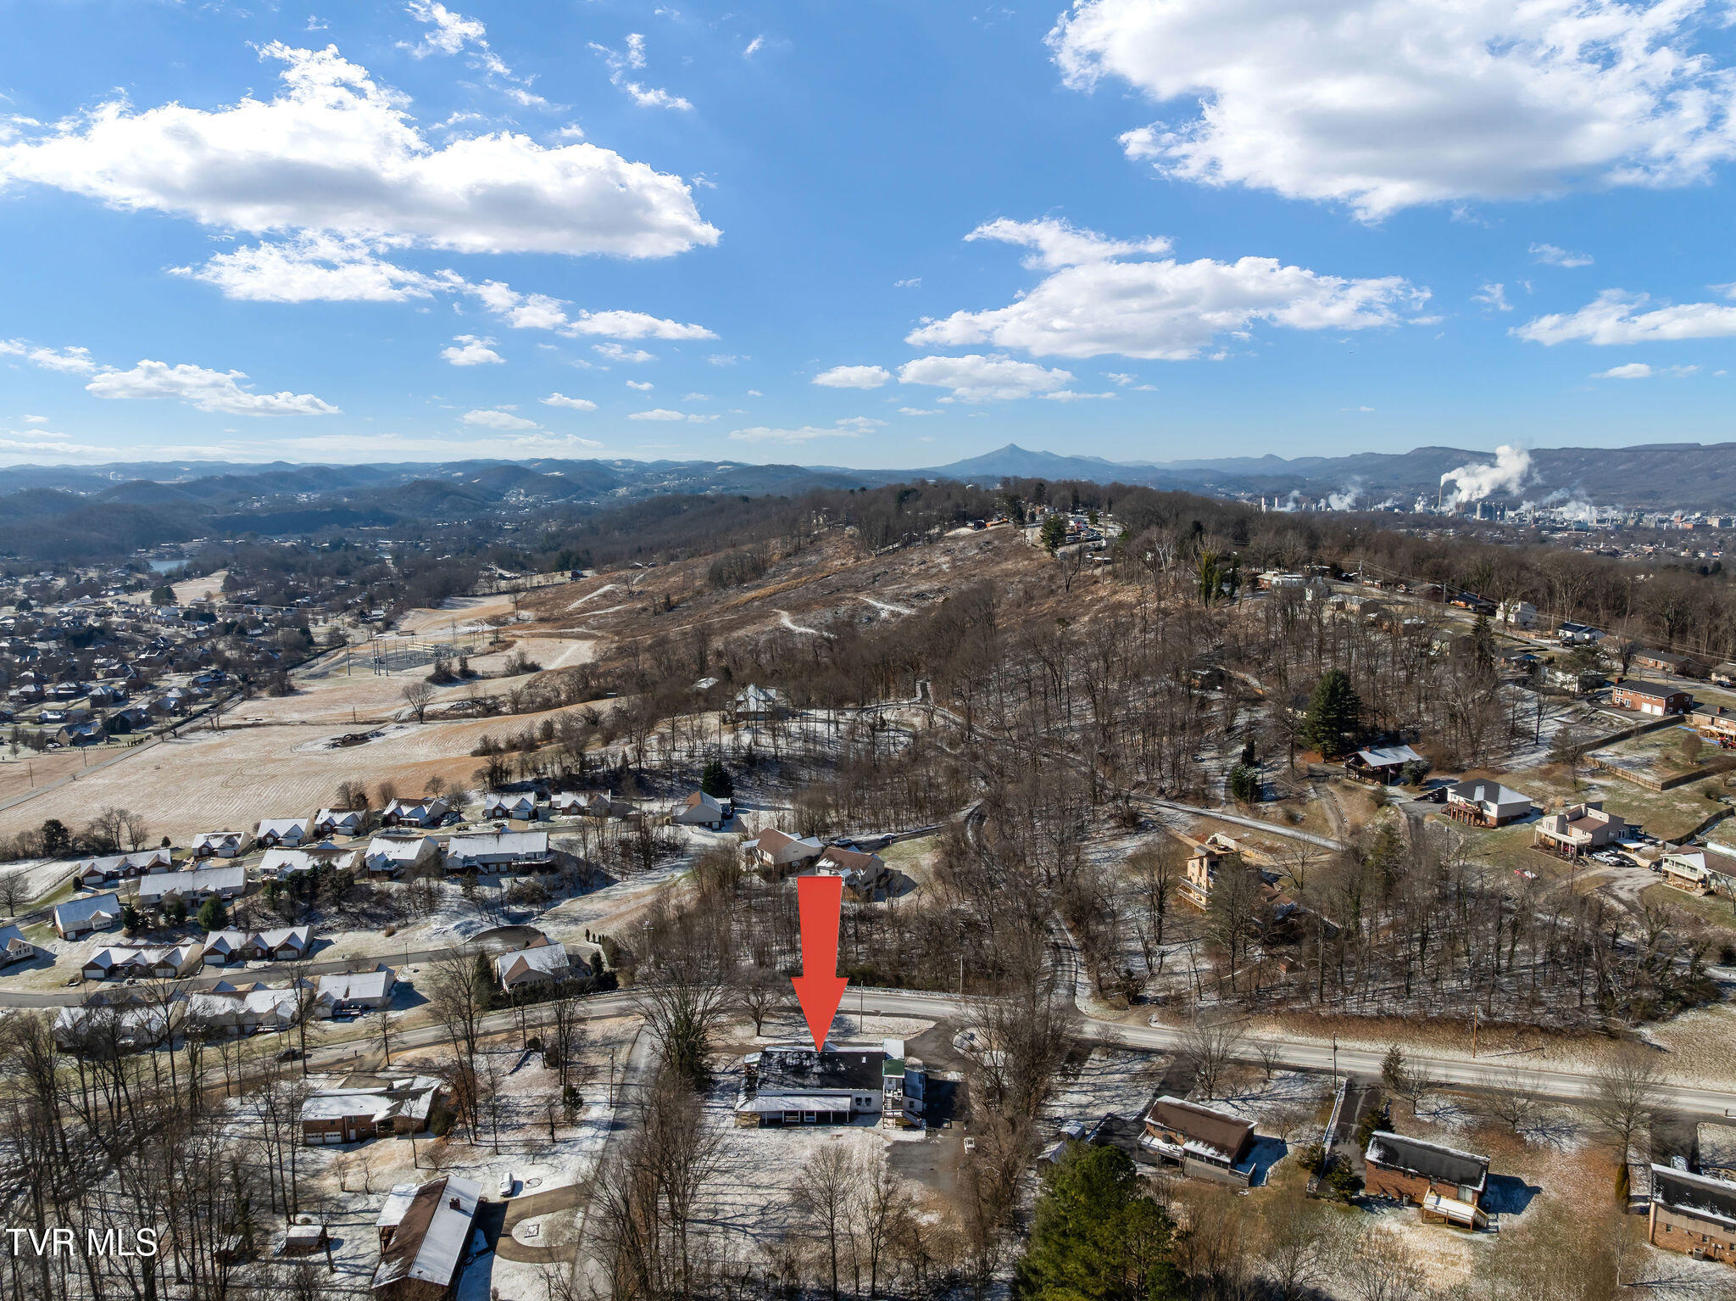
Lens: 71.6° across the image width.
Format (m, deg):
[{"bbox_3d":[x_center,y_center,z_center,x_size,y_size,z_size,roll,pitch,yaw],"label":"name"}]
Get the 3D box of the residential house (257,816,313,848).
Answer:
[{"bbox_3d":[-186.020,58.120,384.000,13.800,7.200,10.800,-1,8,-5],"label":"residential house"}]

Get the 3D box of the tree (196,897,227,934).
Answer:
[{"bbox_3d":[-173.540,69.690,318.000,8.000,9.900,8.000,0,8,0],"label":"tree"}]

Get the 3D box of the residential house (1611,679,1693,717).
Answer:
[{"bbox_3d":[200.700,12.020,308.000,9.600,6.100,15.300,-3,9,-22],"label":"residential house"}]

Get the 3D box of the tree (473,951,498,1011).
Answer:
[{"bbox_3d":[-80.590,69.410,253.000,4.980,13.230,4.980,0,8,0],"label":"tree"}]

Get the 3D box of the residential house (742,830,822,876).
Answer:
[{"bbox_3d":[-22.105,50.826,313.093,16.500,8.000,13.000,-6,10,-34],"label":"residential house"}]

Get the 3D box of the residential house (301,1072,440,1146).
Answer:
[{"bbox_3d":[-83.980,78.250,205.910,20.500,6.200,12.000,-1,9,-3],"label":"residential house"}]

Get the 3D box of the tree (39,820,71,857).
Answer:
[{"bbox_3d":[-240.038,54.884,355.454,7.400,11.600,7.400,-6,10,-34],"label":"tree"}]

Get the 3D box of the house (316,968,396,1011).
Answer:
[{"bbox_3d":[-114.520,75.610,270.770,13.800,6.200,14.800,-1,9,-9],"label":"house"}]

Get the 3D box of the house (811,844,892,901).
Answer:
[{"bbox_3d":[-3.830,48.680,266.560,12.200,7.700,10.300,4,10,27],"label":"house"}]

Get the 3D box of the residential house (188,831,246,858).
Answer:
[{"bbox_3d":[-221.820,65.520,413.280,14.000,5.900,15.500,-2,9,-12],"label":"residential house"}]

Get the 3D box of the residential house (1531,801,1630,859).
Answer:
[{"bbox_3d":[136.800,34.320,231.000,14.000,7.500,9.500,-4,9,-25],"label":"residential house"}]

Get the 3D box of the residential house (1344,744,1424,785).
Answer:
[{"bbox_3d":[126.817,27.436,296.240,16.300,7.200,10.700,-3,9,-22],"label":"residential house"}]

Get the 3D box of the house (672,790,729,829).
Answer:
[{"bbox_3d":[-51.463,47.861,368.108,16.500,7.800,14.500,-1,9,-10],"label":"house"}]

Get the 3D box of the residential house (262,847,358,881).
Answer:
[{"bbox_3d":[-161.210,61.480,348.000,25.200,7.200,11.300,0,8,2],"label":"residential house"}]

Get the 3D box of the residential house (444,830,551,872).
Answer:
[{"bbox_3d":[-107.556,57.490,350.121,27.500,8.000,15.000,-2,9,-12],"label":"residential house"}]

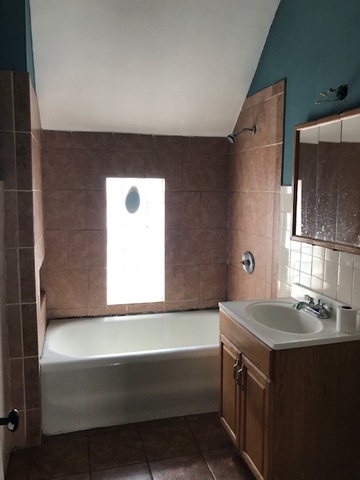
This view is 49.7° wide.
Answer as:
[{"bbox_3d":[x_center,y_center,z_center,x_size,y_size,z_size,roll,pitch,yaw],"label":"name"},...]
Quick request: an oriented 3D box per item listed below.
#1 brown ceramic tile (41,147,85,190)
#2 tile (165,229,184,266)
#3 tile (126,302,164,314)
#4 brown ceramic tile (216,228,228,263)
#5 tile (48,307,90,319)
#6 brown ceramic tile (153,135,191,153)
[{"bbox_3d":[-0.866,-0.539,2.920,0.304,0.304,0.010,-1,6,-16],"label":"brown ceramic tile"},{"bbox_3d":[-0.049,0.061,3.214,0.153,0.307,0.015,-1,7,-15],"label":"tile"},{"bbox_3d":[-0.289,0.571,3.263,0.309,0.086,0.015,-1,8,-15],"label":"tile"},{"bbox_3d":[0.363,0.048,3.373,0.089,0.309,0.015,-1,8,-15],"label":"brown ceramic tile"},{"bbox_3d":[-0.877,0.571,3.032,0.304,0.073,0.010,-1,6,-16],"label":"tile"},{"bbox_3d":[-0.065,-0.767,3.109,0.312,0.135,0.015,-1,7,-15],"label":"brown ceramic tile"}]

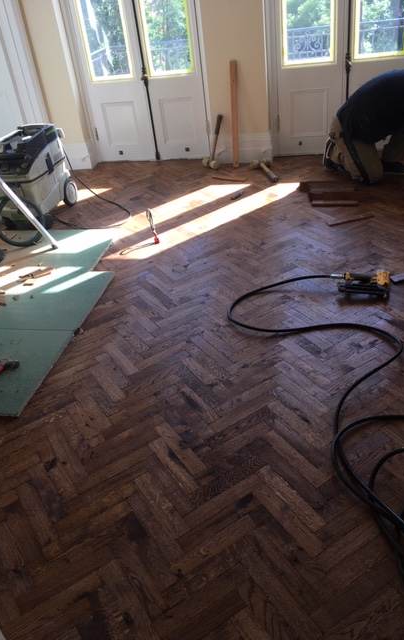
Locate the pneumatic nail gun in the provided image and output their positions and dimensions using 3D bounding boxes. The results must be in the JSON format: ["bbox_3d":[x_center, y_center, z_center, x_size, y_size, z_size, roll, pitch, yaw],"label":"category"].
[{"bbox_3d":[0.751,-0.166,2.545,0.276,0.070,0.200,3,33,16],"label":"pneumatic nail gun"}]

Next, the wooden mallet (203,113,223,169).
[{"bbox_3d":[0.112,-1.494,4.490,0.072,0.438,0.138,-4,27,-37],"label":"wooden mallet"}]

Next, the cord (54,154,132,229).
[{"bbox_3d":[-0.797,-0.958,3.869,0.645,0.368,0.655,3,33,16],"label":"cord"}]

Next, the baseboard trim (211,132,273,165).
[{"bbox_3d":[0.324,-1.452,4.526,0.522,0.256,0.036,3,33,16],"label":"baseboard trim"}]

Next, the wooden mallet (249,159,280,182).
[{"bbox_3d":[0.518,-1.180,4.235,0.138,0.072,0.475,-11,34,-6],"label":"wooden mallet"}]

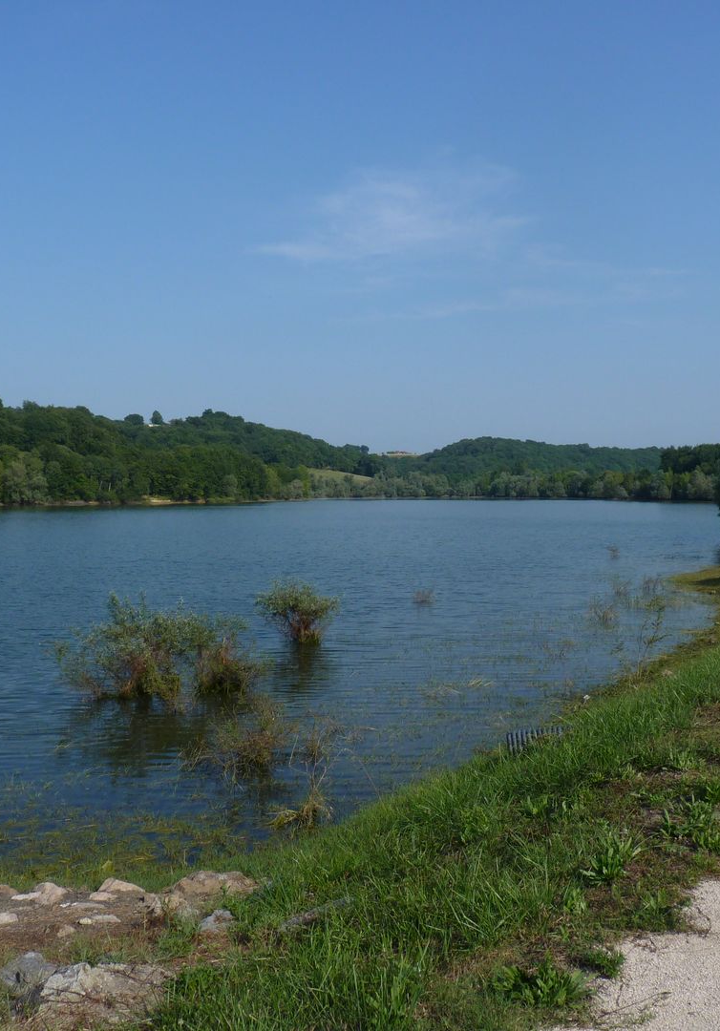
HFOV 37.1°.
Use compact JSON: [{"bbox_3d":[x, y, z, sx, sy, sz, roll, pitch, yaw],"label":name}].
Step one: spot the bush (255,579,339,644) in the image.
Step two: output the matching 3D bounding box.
[{"bbox_3d":[-1.167,1.774,20.249,1.550,1.180,1.450,0,1,0],"label":"bush"}]

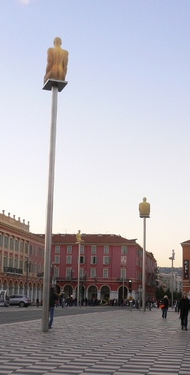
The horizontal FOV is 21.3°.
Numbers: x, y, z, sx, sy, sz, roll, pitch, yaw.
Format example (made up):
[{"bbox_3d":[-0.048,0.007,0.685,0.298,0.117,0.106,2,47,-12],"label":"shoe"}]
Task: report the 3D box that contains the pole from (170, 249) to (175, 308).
[{"bbox_3d":[16.367,19.267,106.160,1.100,11.900,1.100,-1,-13,12],"label":"pole"}]

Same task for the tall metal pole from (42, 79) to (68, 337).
[{"bbox_3d":[-1.778,0.614,20.279,0.880,10.100,1.080,6,-13,-19],"label":"tall metal pole"}]

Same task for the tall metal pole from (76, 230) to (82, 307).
[{"bbox_3d":[-2.566,13.033,81.852,1.250,12.030,1.100,1,-12,0],"label":"tall metal pole"}]

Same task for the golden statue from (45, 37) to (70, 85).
[{"bbox_3d":[-1.705,-5.494,22.128,0.950,2.080,1.200,6,-13,-19],"label":"golden statue"}]

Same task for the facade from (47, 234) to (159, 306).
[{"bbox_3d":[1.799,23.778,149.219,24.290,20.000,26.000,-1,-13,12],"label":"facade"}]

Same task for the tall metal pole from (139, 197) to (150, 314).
[{"bbox_3d":[5.169,6.977,53.166,1.150,12.030,1.200,1,-12,0],"label":"tall metal pole"}]

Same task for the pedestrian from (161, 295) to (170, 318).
[{"bbox_3d":[5.094,8.636,36.520,0.550,1.660,0.420,6,-13,-20],"label":"pedestrian"}]

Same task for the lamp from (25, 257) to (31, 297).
[{"bbox_3d":[-14.023,18.932,103.938,1.250,9.100,1.250,2,-12,0],"label":"lamp"}]

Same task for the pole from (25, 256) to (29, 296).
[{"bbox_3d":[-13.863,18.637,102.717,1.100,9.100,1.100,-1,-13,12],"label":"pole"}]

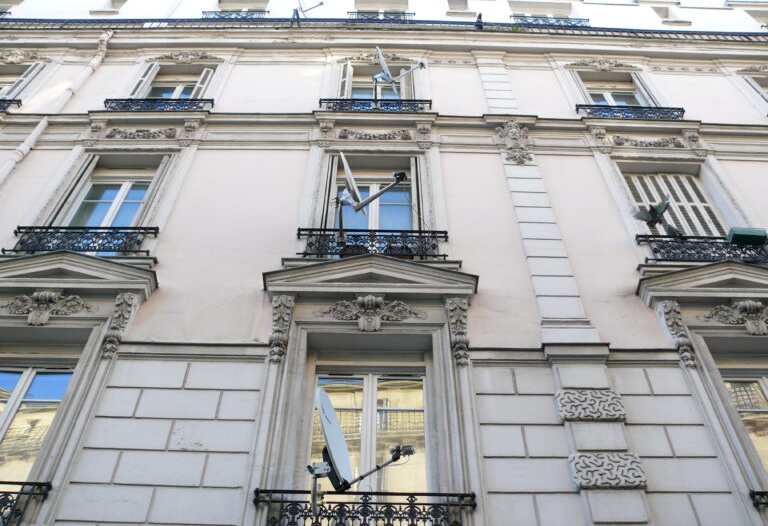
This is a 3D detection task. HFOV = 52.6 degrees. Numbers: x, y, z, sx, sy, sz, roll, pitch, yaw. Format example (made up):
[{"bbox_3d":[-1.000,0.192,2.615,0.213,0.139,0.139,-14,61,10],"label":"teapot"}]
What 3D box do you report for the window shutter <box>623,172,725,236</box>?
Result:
[{"bbox_3d":[3.381,-0.462,8.976,1.080,2.150,0.070,1,-53,-1],"label":"window shutter"}]

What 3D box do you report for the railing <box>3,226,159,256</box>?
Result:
[{"bbox_3d":[-3.078,-0.197,7.958,1.480,0.470,0.150,1,-53,-1],"label":"railing"}]

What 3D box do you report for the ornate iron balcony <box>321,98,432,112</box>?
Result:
[{"bbox_3d":[-0.113,-2.110,10.845,1.582,0.450,0.230,1,-53,-1],"label":"ornate iron balcony"}]

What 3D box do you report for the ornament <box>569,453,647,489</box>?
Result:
[{"bbox_3d":[1.697,1.581,5.873,0.500,0.300,0.120,1,-53,-1],"label":"ornament"}]

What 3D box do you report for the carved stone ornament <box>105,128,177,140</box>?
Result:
[{"bbox_3d":[-3.174,-1.691,10.134,0.930,0.200,0.090,1,-54,0],"label":"carved stone ornament"}]

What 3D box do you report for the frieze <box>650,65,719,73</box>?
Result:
[{"bbox_3d":[4.796,-3.092,12.422,1.056,0.299,0.060,1,-53,-1],"label":"frieze"}]

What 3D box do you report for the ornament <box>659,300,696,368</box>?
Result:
[{"bbox_3d":[2.674,0.650,7.020,0.190,0.750,0.190,1,-54,0],"label":"ornament"}]

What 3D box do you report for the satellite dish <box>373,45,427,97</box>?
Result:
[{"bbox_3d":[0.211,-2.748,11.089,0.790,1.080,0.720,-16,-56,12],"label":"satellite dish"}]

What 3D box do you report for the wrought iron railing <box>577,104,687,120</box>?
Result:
[{"bbox_3d":[3.471,-1.990,10.793,1.492,0.450,0.230,1,-53,-1],"label":"wrought iron railing"}]

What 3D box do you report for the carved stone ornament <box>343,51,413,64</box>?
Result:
[{"bbox_3d":[-0.087,-3.280,12.399,1.120,0.280,0.090,1,-54,0],"label":"carved stone ornament"}]

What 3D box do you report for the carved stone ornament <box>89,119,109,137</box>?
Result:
[{"bbox_3d":[-3.860,-1.818,10.498,0.200,0.280,0.160,1,-54,0],"label":"carved stone ornament"}]

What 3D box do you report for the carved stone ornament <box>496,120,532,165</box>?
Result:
[{"bbox_3d":[1.664,-1.484,9.749,0.450,0.760,0.280,1,-53,-1],"label":"carved stone ornament"}]

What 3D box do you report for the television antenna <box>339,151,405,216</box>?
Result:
[{"bbox_3d":[-0.151,-0.909,8.701,0.720,0.840,0.780,-14,-55,11],"label":"television antenna"}]

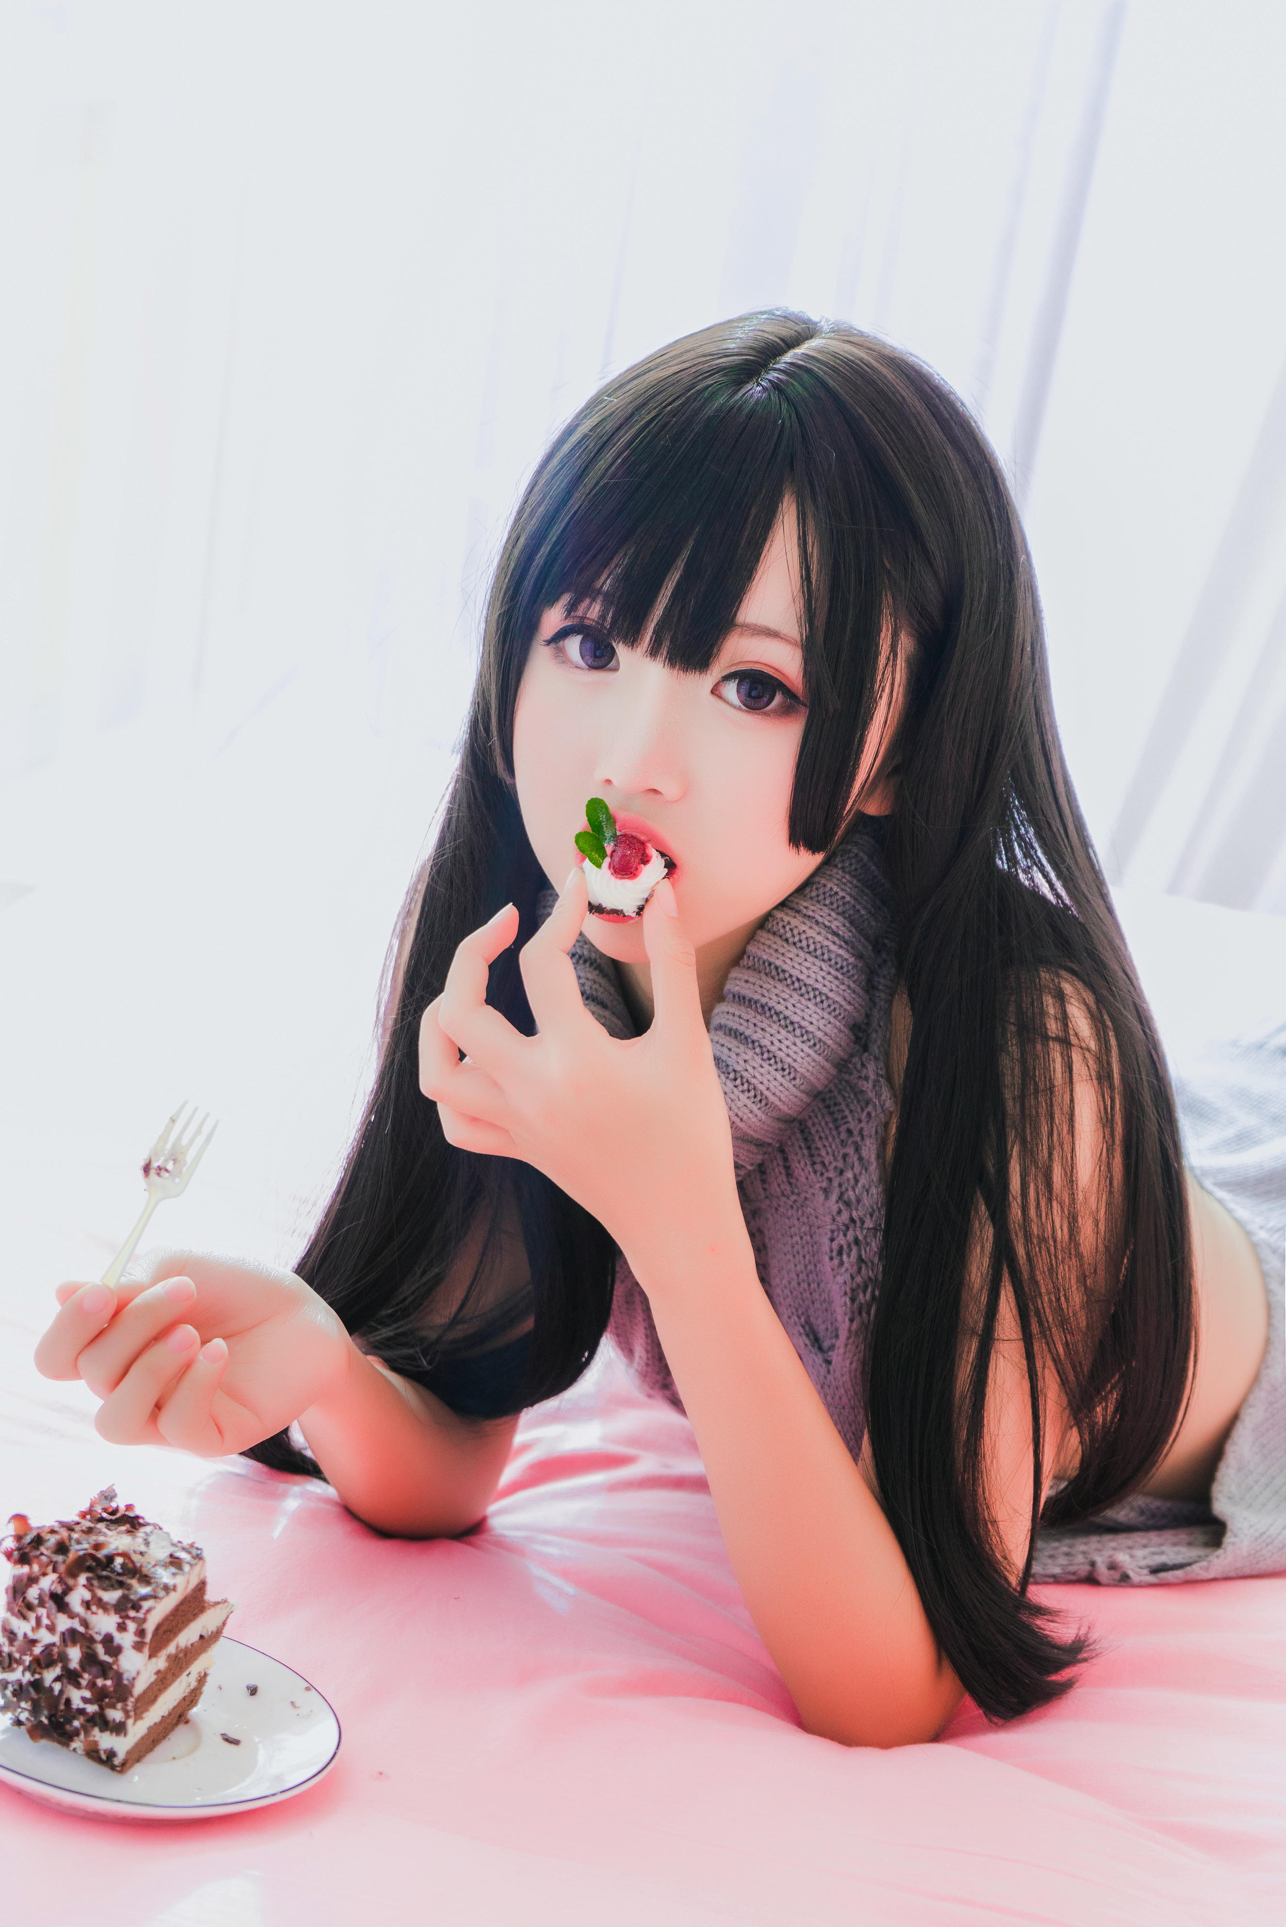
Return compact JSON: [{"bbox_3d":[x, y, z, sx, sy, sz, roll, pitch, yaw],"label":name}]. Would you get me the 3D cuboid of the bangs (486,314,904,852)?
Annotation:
[{"bbox_3d":[0.023,-0.152,1.465,0.150,0.195,0.130,17,7,15],"label":"bangs"}]

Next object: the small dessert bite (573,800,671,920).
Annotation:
[{"bbox_3d":[-0.007,-0.040,1.415,0.036,0.034,0.033,2,42,6],"label":"small dessert bite"}]

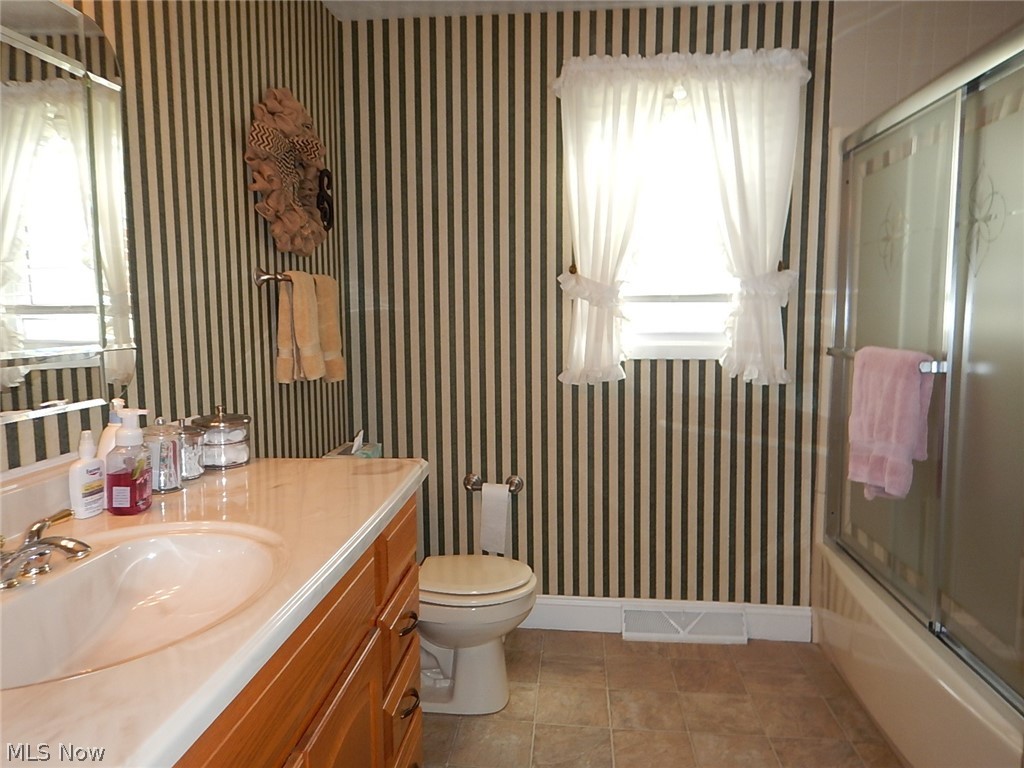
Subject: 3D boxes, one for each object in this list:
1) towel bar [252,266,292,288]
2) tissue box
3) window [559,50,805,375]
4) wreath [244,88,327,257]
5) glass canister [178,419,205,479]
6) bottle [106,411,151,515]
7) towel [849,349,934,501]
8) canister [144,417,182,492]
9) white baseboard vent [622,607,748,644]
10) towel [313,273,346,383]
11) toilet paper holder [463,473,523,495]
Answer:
[{"bbox_3d":[-0.659,-0.324,2.223,0.077,0.055,0.510,0,6,5],"label":"towel bar"},{"bbox_3d":[-0.512,0.259,2.301,0.123,0.090,0.242,0,6,5],"label":"tissue box"},{"bbox_3d":[0.605,-0.595,2.612,0.893,1.179,0.100,0,6,5],"label":"window"},{"bbox_3d":[-0.649,-0.615,2.084,0.125,0.460,0.430,0,6,5],"label":"wreath"},{"bbox_3d":[-0.687,0.134,1.484,0.091,0.120,0.091,0,6,5],"label":"glass canister"},{"bbox_3d":[-0.660,0.131,1.235,0.066,0.174,0.080,0,6,5],"label":"bottle"},{"bbox_3d":[1.110,0.120,2.115,0.095,0.445,0.430,0,6,5],"label":"towel"},{"bbox_3d":[-0.691,0.140,1.405,0.076,0.147,0.076,0,6,5],"label":"canister"},{"bbox_3d":[0.667,0.931,2.752,0.468,0.118,0.068,0,6,5],"label":"white baseboard vent"},{"bbox_3d":[-0.619,-0.178,2.320,0.090,0.352,0.230,0,6,5],"label":"towel"},{"bbox_3d":[-0.071,0.387,2.765,0.228,0.070,0.080,0,6,5],"label":"toilet paper holder"}]

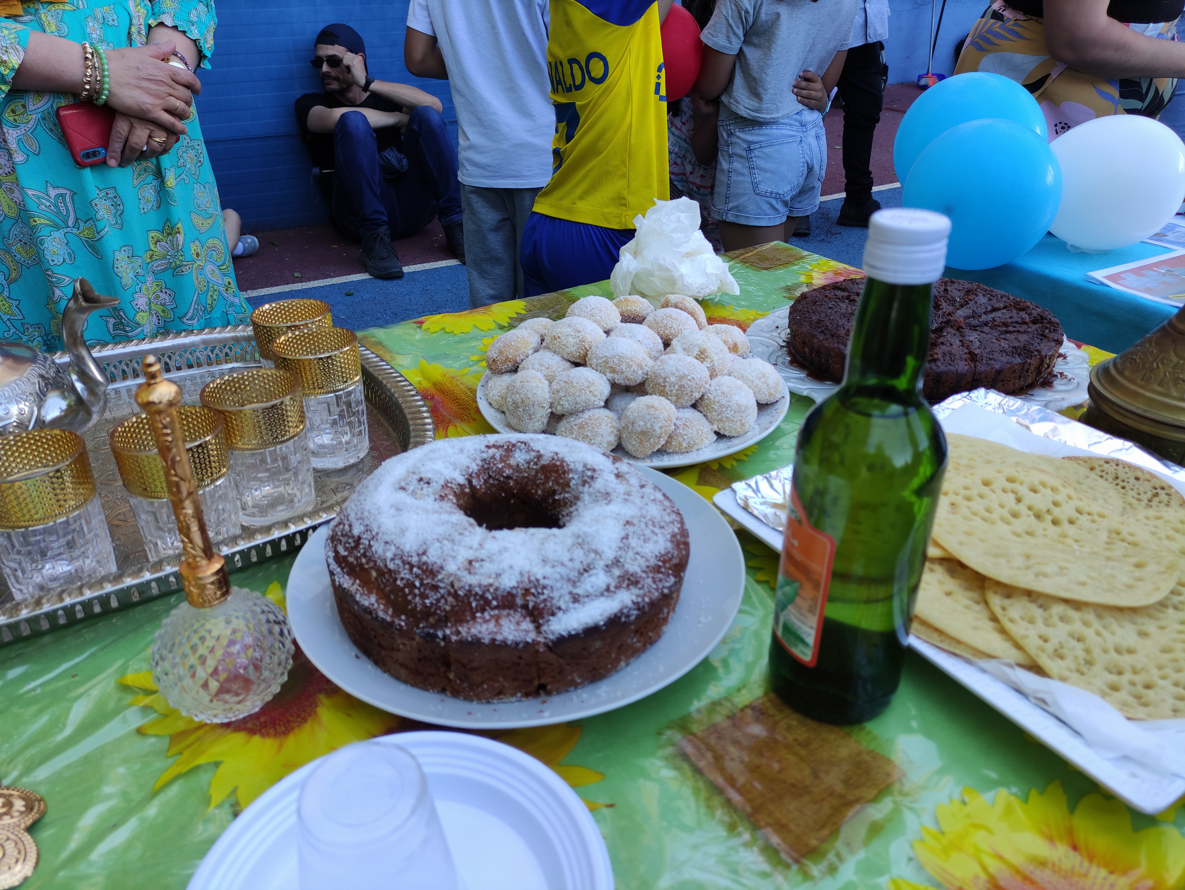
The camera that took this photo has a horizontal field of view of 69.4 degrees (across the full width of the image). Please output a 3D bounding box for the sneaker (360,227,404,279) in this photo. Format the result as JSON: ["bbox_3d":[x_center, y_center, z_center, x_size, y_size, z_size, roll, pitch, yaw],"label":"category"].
[{"bbox_3d":[-0.869,-0.783,3.481,0.110,0.145,0.290,-13,31,-22],"label":"sneaker"}]

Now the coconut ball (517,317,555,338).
[{"bbox_3d":[-0.050,-0.102,0.790,0.047,0.038,0.046,-1,29,0],"label":"coconut ball"}]

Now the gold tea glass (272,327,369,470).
[{"bbox_3d":[-0.201,-0.034,0.643,0.060,0.092,0.060,-1,29,0],"label":"gold tea glass"}]

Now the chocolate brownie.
[{"bbox_3d":[0.304,-0.105,0.802,0.242,0.030,0.242,-1,29,0],"label":"chocolate brownie"}]

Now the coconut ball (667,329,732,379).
[{"bbox_3d":[0.088,-0.074,0.697,0.051,0.040,0.047,-1,29,0],"label":"coconut ball"}]

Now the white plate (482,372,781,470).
[{"bbox_3d":[0.035,-0.039,0.732,0.263,0.024,0.263,-1,29,0],"label":"white plate"}]

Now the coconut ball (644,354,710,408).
[{"bbox_3d":[0.066,-0.050,0.659,0.050,0.041,0.049,-1,29,0],"label":"coconut ball"}]

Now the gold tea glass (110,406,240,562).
[{"bbox_3d":[-0.251,0.028,0.529,0.062,0.087,0.062,-1,29,0],"label":"gold tea glass"}]

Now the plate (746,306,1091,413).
[{"bbox_3d":[0.292,-0.078,0.785,0.302,0.021,0.302,-1,29,0],"label":"plate"}]

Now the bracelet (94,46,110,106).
[{"bbox_3d":[-0.624,-0.468,1.085,0.012,0.068,0.056,-2,23,-44],"label":"bracelet"}]

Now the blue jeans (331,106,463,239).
[{"bbox_3d":[-0.866,-1.177,3.713,0.480,0.610,0.640,-13,31,-22],"label":"blue jeans"}]

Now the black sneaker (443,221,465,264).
[{"bbox_3d":[-0.541,-0.886,3.733,0.110,0.125,0.300,-14,31,-22],"label":"black sneaker"}]

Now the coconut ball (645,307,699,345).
[{"bbox_3d":[0.071,-0.104,0.759,0.048,0.039,0.046,-1,29,0],"label":"coconut ball"}]

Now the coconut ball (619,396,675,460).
[{"bbox_3d":[0.042,-0.014,0.645,0.043,0.046,0.044,-1,29,0],"label":"coconut ball"}]

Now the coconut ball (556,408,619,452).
[{"bbox_3d":[-0.004,-0.009,0.630,0.048,0.038,0.044,-1,29,0],"label":"coconut ball"}]

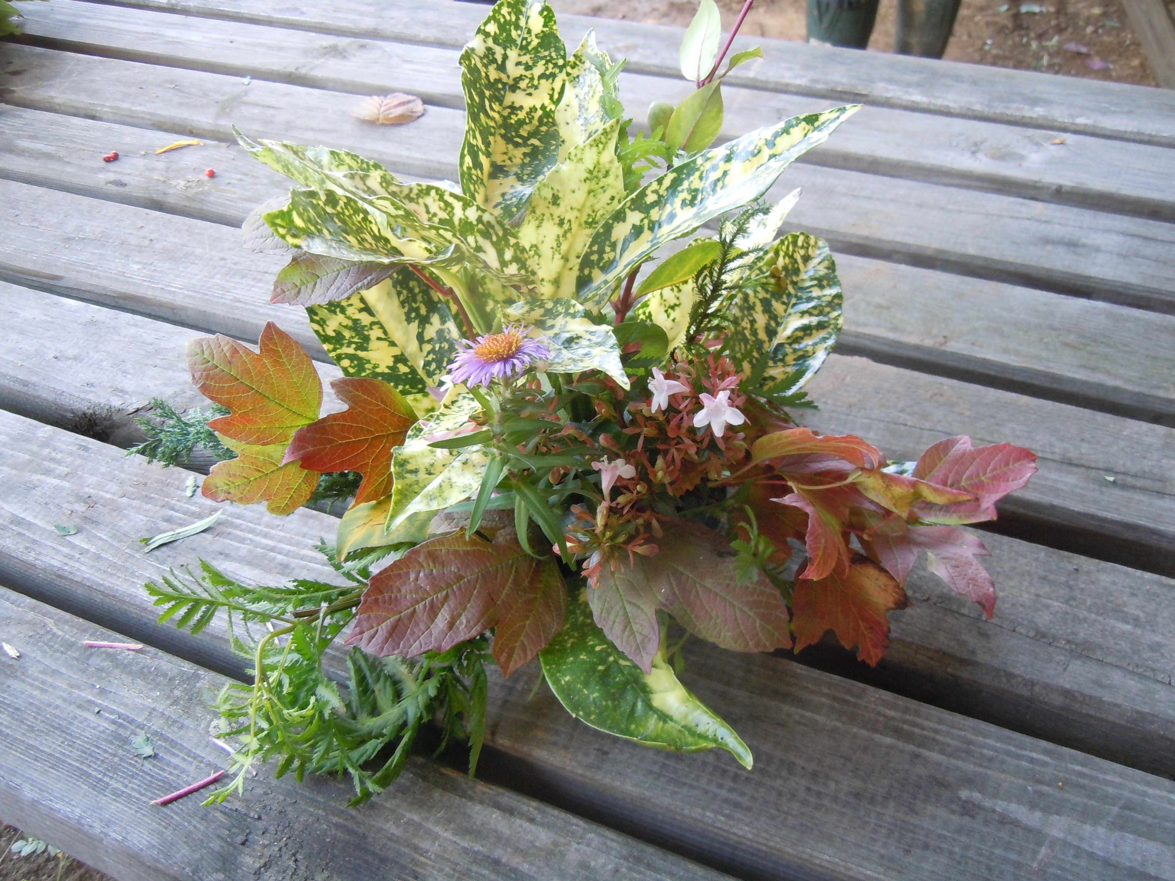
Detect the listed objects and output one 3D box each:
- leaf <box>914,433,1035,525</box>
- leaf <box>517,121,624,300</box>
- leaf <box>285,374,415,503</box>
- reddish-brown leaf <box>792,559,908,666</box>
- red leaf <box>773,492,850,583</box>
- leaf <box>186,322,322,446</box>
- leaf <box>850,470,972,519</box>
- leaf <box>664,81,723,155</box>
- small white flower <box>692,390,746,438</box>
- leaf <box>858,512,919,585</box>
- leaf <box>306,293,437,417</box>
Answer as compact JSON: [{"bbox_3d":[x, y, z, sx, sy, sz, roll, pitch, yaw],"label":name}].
[{"bbox_3d":[0.157,0.016,0.468,0.050,0.017,0.036,-5,59,9],"label":"leaf"},{"bbox_3d":[-0.006,-0.092,0.461,0.035,0.079,0.016,20,6,-3],"label":"leaf"},{"bbox_3d":[-0.099,0.000,0.478,0.057,0.014,0.056,-14,69,-2],"label":"leaf"},{"bbox_3d":[0.104,0.069,0.462,0.052,0.014,0.046,-18,84,-8],"label":"reddish-brown leaf"},{"bbox_3d":[0.087,0.037,0.447,0.024,0.014,0.033,-27,62,9],"label":"red leaf"},{"bbox_3d":[-0.155,-0.028,0.532,0.076,0.017,0.056,29,75,11],"label":"leaf"},{"bbox_3d":[0.128,0.021,0.457,0.045,0.013,0.016,12,67,17],"label":"leaf"},{"bbox_3d":[0.043,-0.129,0.465,0.019,0.009,0.034,29,78,3],"label":"leaf"},{"bbox_3d":[0.053,-0.010,0.471,0.022,0.013,0.020,0,79,-5],"label":"small white flower"},{"bbox_3d":[0.119,0.043,0.455,0.019,0.012,0.028,-23,61,-1],"label":"leaf"},{"bbox_3d":[-0.087,-0.044,0.517,0.054,0.016,0.077,-31,67,-8],"label":"leaf"}]

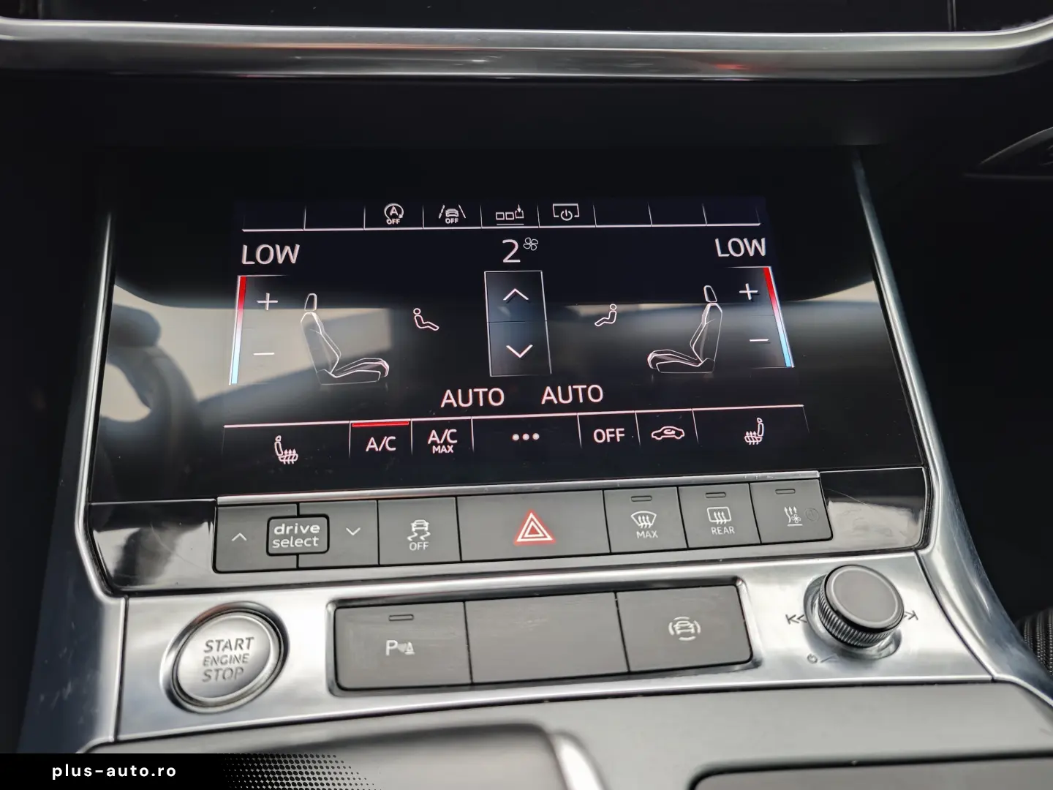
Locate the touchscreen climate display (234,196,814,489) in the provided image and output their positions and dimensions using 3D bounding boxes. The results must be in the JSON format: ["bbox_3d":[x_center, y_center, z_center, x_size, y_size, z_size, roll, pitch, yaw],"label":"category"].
[{"bbox_3d":[-0.004,-0.021,0.248,0.194,0.010,0.102,-2,75,-5],"label":"touchscreen climate display"}]

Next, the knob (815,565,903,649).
[{"bbox_3d":[0.097,0.062,0.205,0.021,0.011,0.021,-2,40,-5],"label":"knob"}]

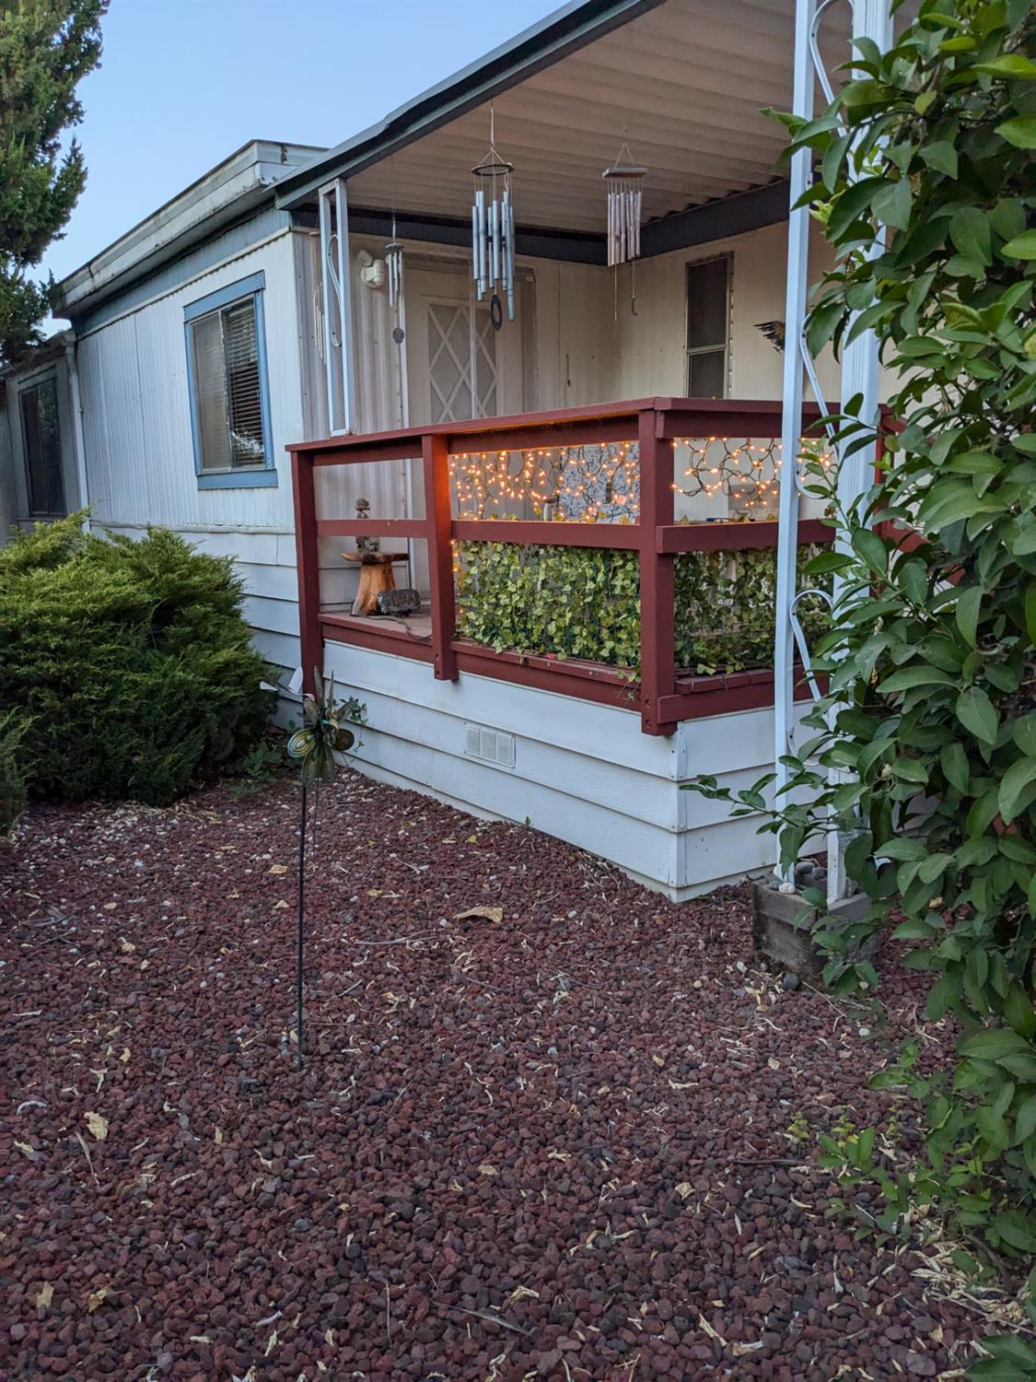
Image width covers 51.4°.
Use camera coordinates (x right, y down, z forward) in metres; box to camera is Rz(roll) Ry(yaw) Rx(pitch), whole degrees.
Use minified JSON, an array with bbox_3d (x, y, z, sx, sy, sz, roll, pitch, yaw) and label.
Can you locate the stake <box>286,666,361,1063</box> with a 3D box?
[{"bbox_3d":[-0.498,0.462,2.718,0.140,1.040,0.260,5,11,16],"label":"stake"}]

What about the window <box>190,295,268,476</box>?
[{"bbox_3d":[-1.876,-1.930,6.917,0.080,1.000,1.180,-8,13,-34],"label":"window"}]

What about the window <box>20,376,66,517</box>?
[{"bbox_3d":[-5.013,-2.534,11.359,0.090,1.340,1.660,-8,13,-34],"label":"window"}]

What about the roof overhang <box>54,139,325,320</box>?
[{"bbox_3d":[-2.598,-3.152,7.774,0.400,0.270,4.840,-8,13,-34],"label":"roof overhang"}]

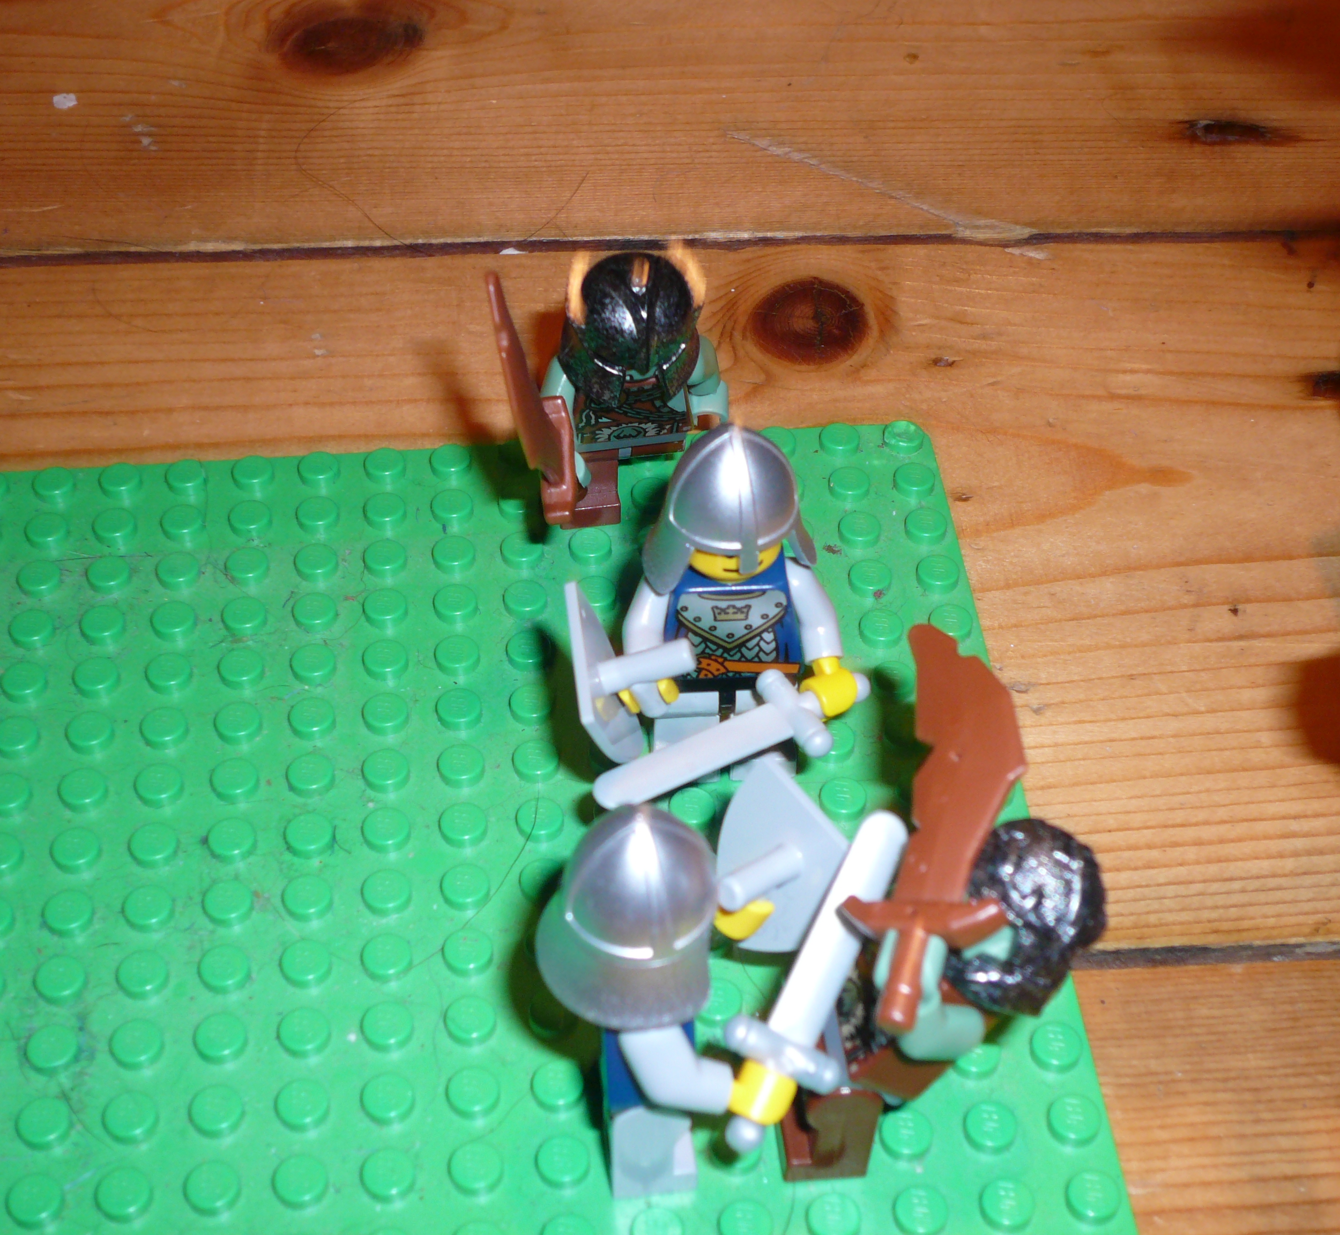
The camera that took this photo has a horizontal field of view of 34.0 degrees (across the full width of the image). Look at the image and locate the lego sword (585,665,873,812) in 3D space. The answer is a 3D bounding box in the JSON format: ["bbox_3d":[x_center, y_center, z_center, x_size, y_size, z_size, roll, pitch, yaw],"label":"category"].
[{"bbox_3d":[0.007,0.012,0.213,0.034,0.003,0.011,-20,60,-34],"label":"lego sword"}]

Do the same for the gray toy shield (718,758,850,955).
[{"bbox_3d":[0.008,0.025,0.204,0.009,0.021,0.015,-25,64,-40],"label":"gray toy shield"}]

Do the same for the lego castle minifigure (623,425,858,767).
[{"bbox_3d":[0.006,0.000,0.221,0.023,0.046,0.018,-3,47,-4],"label":"lego castle minifigure"}]

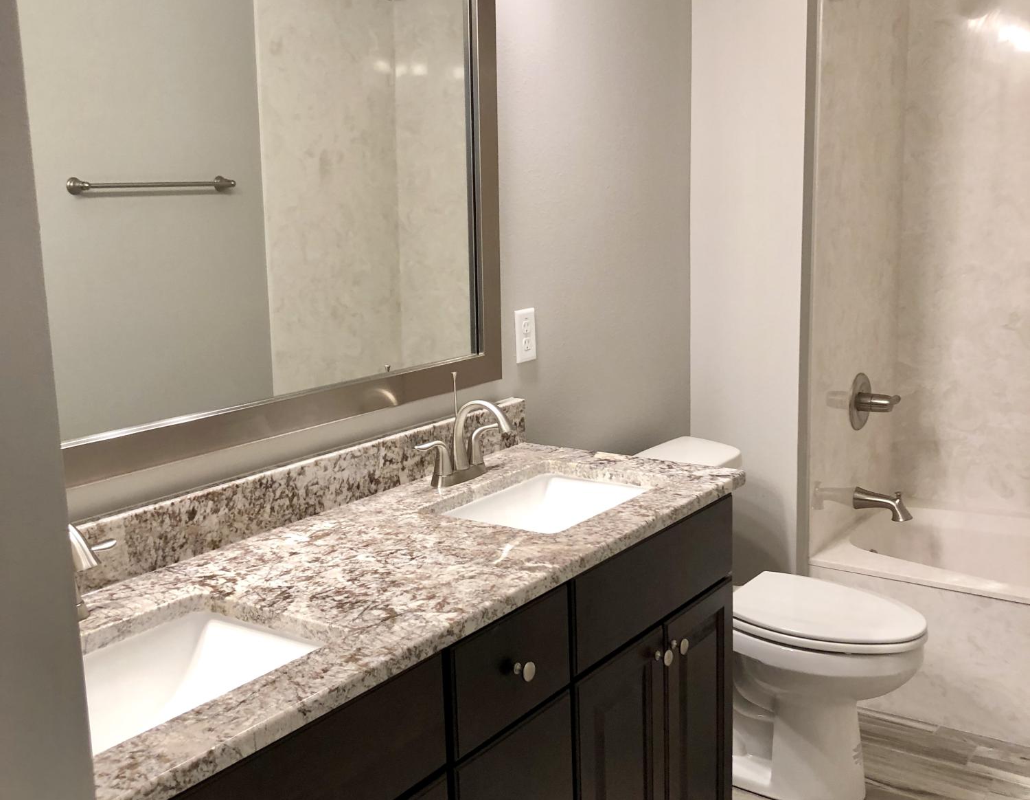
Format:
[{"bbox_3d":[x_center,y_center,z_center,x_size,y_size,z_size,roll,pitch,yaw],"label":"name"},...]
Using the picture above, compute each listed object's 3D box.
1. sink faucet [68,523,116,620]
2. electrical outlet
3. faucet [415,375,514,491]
[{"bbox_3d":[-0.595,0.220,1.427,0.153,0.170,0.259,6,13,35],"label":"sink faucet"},{"bbox_3d":[0.025,-0.141,2.468,0.008,0.115,0.070,6,13,35],"label":"electrical outlet"},{"bbox_3d":[-0.073,0.053,2.146,0.153,0.206,0.259,6,13,35],"label":"faucet"}]

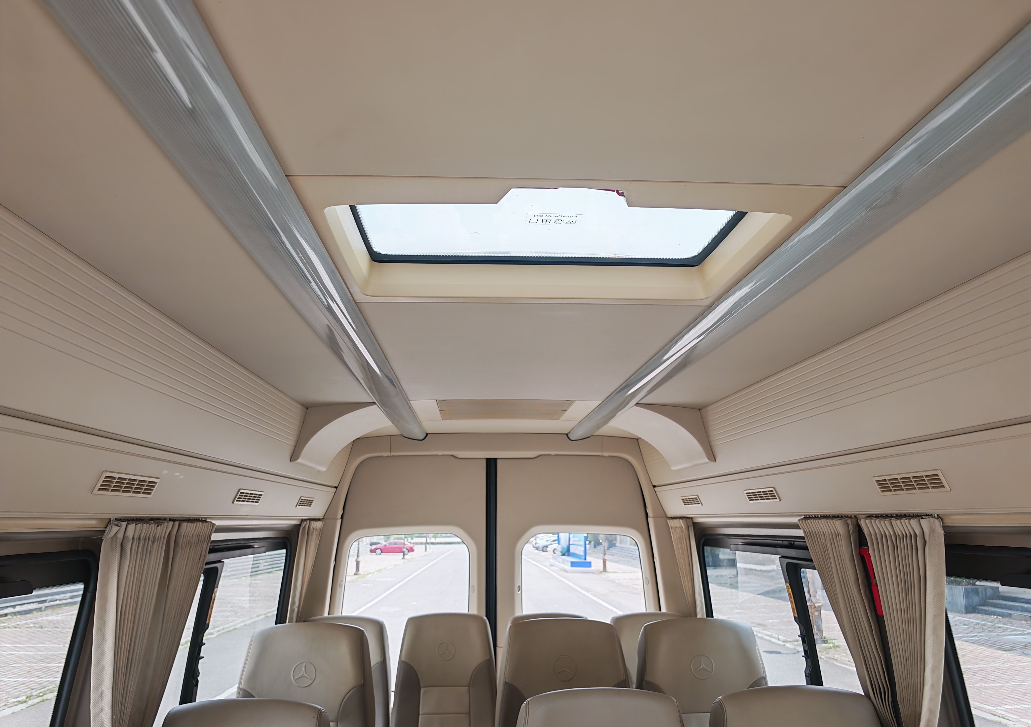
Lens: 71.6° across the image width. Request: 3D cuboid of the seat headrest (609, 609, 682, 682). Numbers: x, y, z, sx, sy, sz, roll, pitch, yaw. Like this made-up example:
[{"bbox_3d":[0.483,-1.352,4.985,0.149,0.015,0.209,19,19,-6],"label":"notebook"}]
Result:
[{"bbox_3d":[0.543,1.139,2.881,0.360,0.300,0.120,0,-12,-3],"label":"seat headrest"}]

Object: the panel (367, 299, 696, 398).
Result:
[{"bbox_3d":[0.006,0.003,1.906,0.680,0.030,1.150,0,-12,-3],"label":"panel"}]

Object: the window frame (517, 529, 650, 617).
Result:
[{"bbox_3d":[0.316,1.135,3.320,0.580,0.680,0.040,0,-12,-3],"label":"window frame"}]

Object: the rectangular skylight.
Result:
[{"bbox_3d":[0.052,-0.228,1.128,0.610,0.050,0.390,0,-12,-3],"label":"rectangular skylight"}]

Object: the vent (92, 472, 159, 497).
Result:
[{"bbox_3d":[-0.764,0.242,1.415,0.020,0.046,0.238,26,-12,2],"label":"vent"}]

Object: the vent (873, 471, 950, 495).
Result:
[{"bbox_3d":[0.818,0.249,1.486,0.020,0.046,0.238,-22,-10,-8],"label":"vent"}]

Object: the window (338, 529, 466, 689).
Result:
[{"bbox_3d":[-0.498,1.130,3.273,0.580,0.680,0.040,0,-12,-3],"label":"window"}]

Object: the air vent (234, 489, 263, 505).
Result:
[{"bbox_3d":[-0.810,0.409,2.182,0.020,0.046,0.238,26,-12,2],"label":"air vent"}]

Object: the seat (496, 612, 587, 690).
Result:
[{"bbox_3d":[0.145,1.496,2.534,0.430,1.120,0.640,0,-12,-3],"label":"seat"}]

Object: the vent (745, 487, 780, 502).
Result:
[{"bbox_3d":[0.773,0.414,2.245,0.020,0.046,0.238,-22,-10,-8],"label":"vent"}]

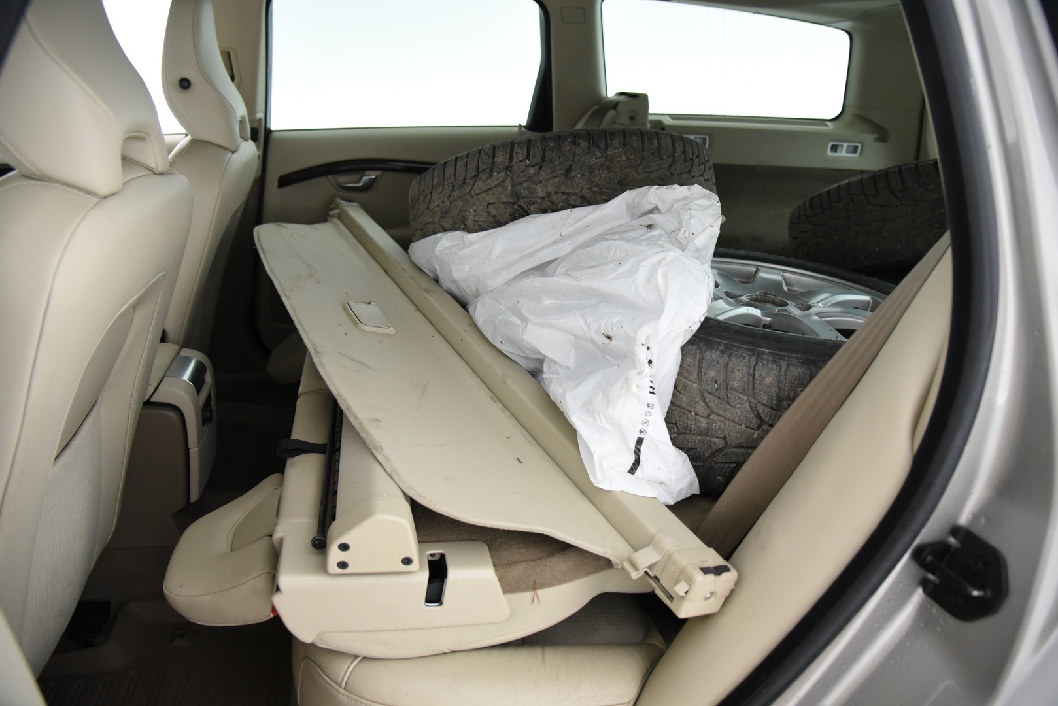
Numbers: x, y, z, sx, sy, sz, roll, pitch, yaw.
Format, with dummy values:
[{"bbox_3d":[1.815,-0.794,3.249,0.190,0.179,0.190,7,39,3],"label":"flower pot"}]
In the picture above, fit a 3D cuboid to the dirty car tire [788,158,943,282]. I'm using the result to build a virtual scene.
[{"bbox_3d":[0.900,-0.235,1.540,0.665,0.215,0.665,1,-6,0],"label":"dirty car tire"}]

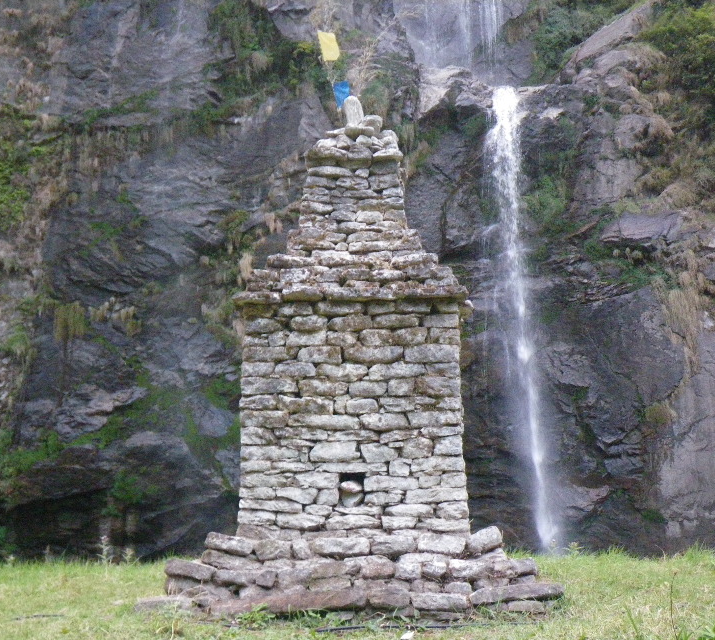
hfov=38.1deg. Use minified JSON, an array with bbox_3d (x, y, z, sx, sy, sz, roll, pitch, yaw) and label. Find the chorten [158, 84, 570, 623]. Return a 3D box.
[{"bbox_3d":[0.030,0.116,8.410,2.950,3.900,2.800,0,-4,0],"label":"chorten"}]

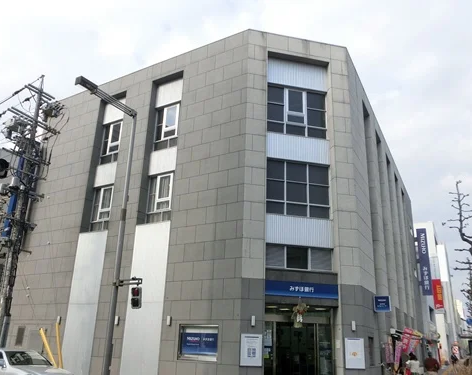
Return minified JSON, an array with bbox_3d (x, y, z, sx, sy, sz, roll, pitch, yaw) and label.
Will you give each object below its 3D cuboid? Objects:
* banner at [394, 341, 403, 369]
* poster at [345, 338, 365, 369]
[{"bbox_3d":[7.200,7.400,19.200,0.420,1.300,0.060,0,-22,28],"label":"banner"},{"bbox_3d":[4.275,5.939,15.473,0.770,1.010,0.050,6,-20,-12],"label":"poster"}]

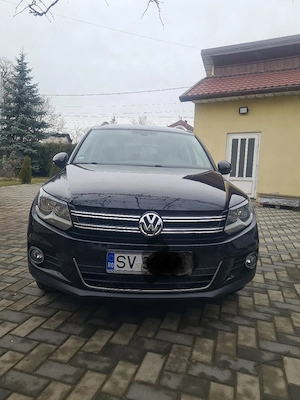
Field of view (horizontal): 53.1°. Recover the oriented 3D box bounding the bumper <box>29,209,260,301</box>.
[{"bbox_3d":[-0.017,0.393,2.070,1.760,0.530,0.550,2,6,-3],"label":"bumper"}]

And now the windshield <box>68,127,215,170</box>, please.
[{"bbox_3d":[-0.064,-0.574,3.300,1.460,0.520,0.910,2,6,-3],"label":"windshield"}]

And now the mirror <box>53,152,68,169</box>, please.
[{"bbox_3d":[-0.984,-0.430,3.283,0.200,0.180,0.170,2,6,-3],"label":"mirror"}]

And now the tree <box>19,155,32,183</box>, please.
[{"bbox_3d":[-5.917,-1.438,14.300,0.620,1.350,0.620,2,6,-3],"label":"tree"}]

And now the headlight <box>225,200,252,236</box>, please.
[{"bbox_3d":[0.640,0.101,2.156,0.355,0.230,0.430,2,6,-3],"label":"headlight"}]

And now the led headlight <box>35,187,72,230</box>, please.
[{"bbox_3d":[-0.662,0.057,2.076,0.355,0.240,0.430,2,6,-3],"label":"led headlight"}]

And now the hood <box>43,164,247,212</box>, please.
[{"bbox_3d":[-0.022,-0.136,2.398,1.580,0.270,1.160,2,6,-3],"label":"hood"}]

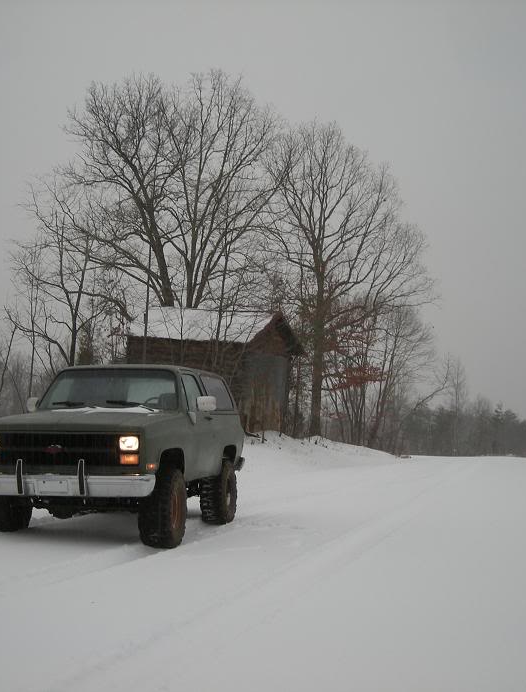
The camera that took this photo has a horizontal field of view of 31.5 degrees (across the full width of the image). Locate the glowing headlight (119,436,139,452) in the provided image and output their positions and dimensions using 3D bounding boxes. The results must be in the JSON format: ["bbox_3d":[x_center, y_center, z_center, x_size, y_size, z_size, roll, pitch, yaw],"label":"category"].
[{"bbox_3d":[-1.317,0.967,9.273,0.205,0.150,0.090,-1,-5,11],"label":"glowing headlight"}]

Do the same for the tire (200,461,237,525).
[{"bbox_3d":[-0.590,1.970,12.557,0.300,0.850,0.850,-1,-5,11],"label":"tire"}]

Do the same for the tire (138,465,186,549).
[{"bbox_3d":[-1.056,1.722,9.905,0.310,0.850,0.850,-1,-5,9],"label":"tire"}]

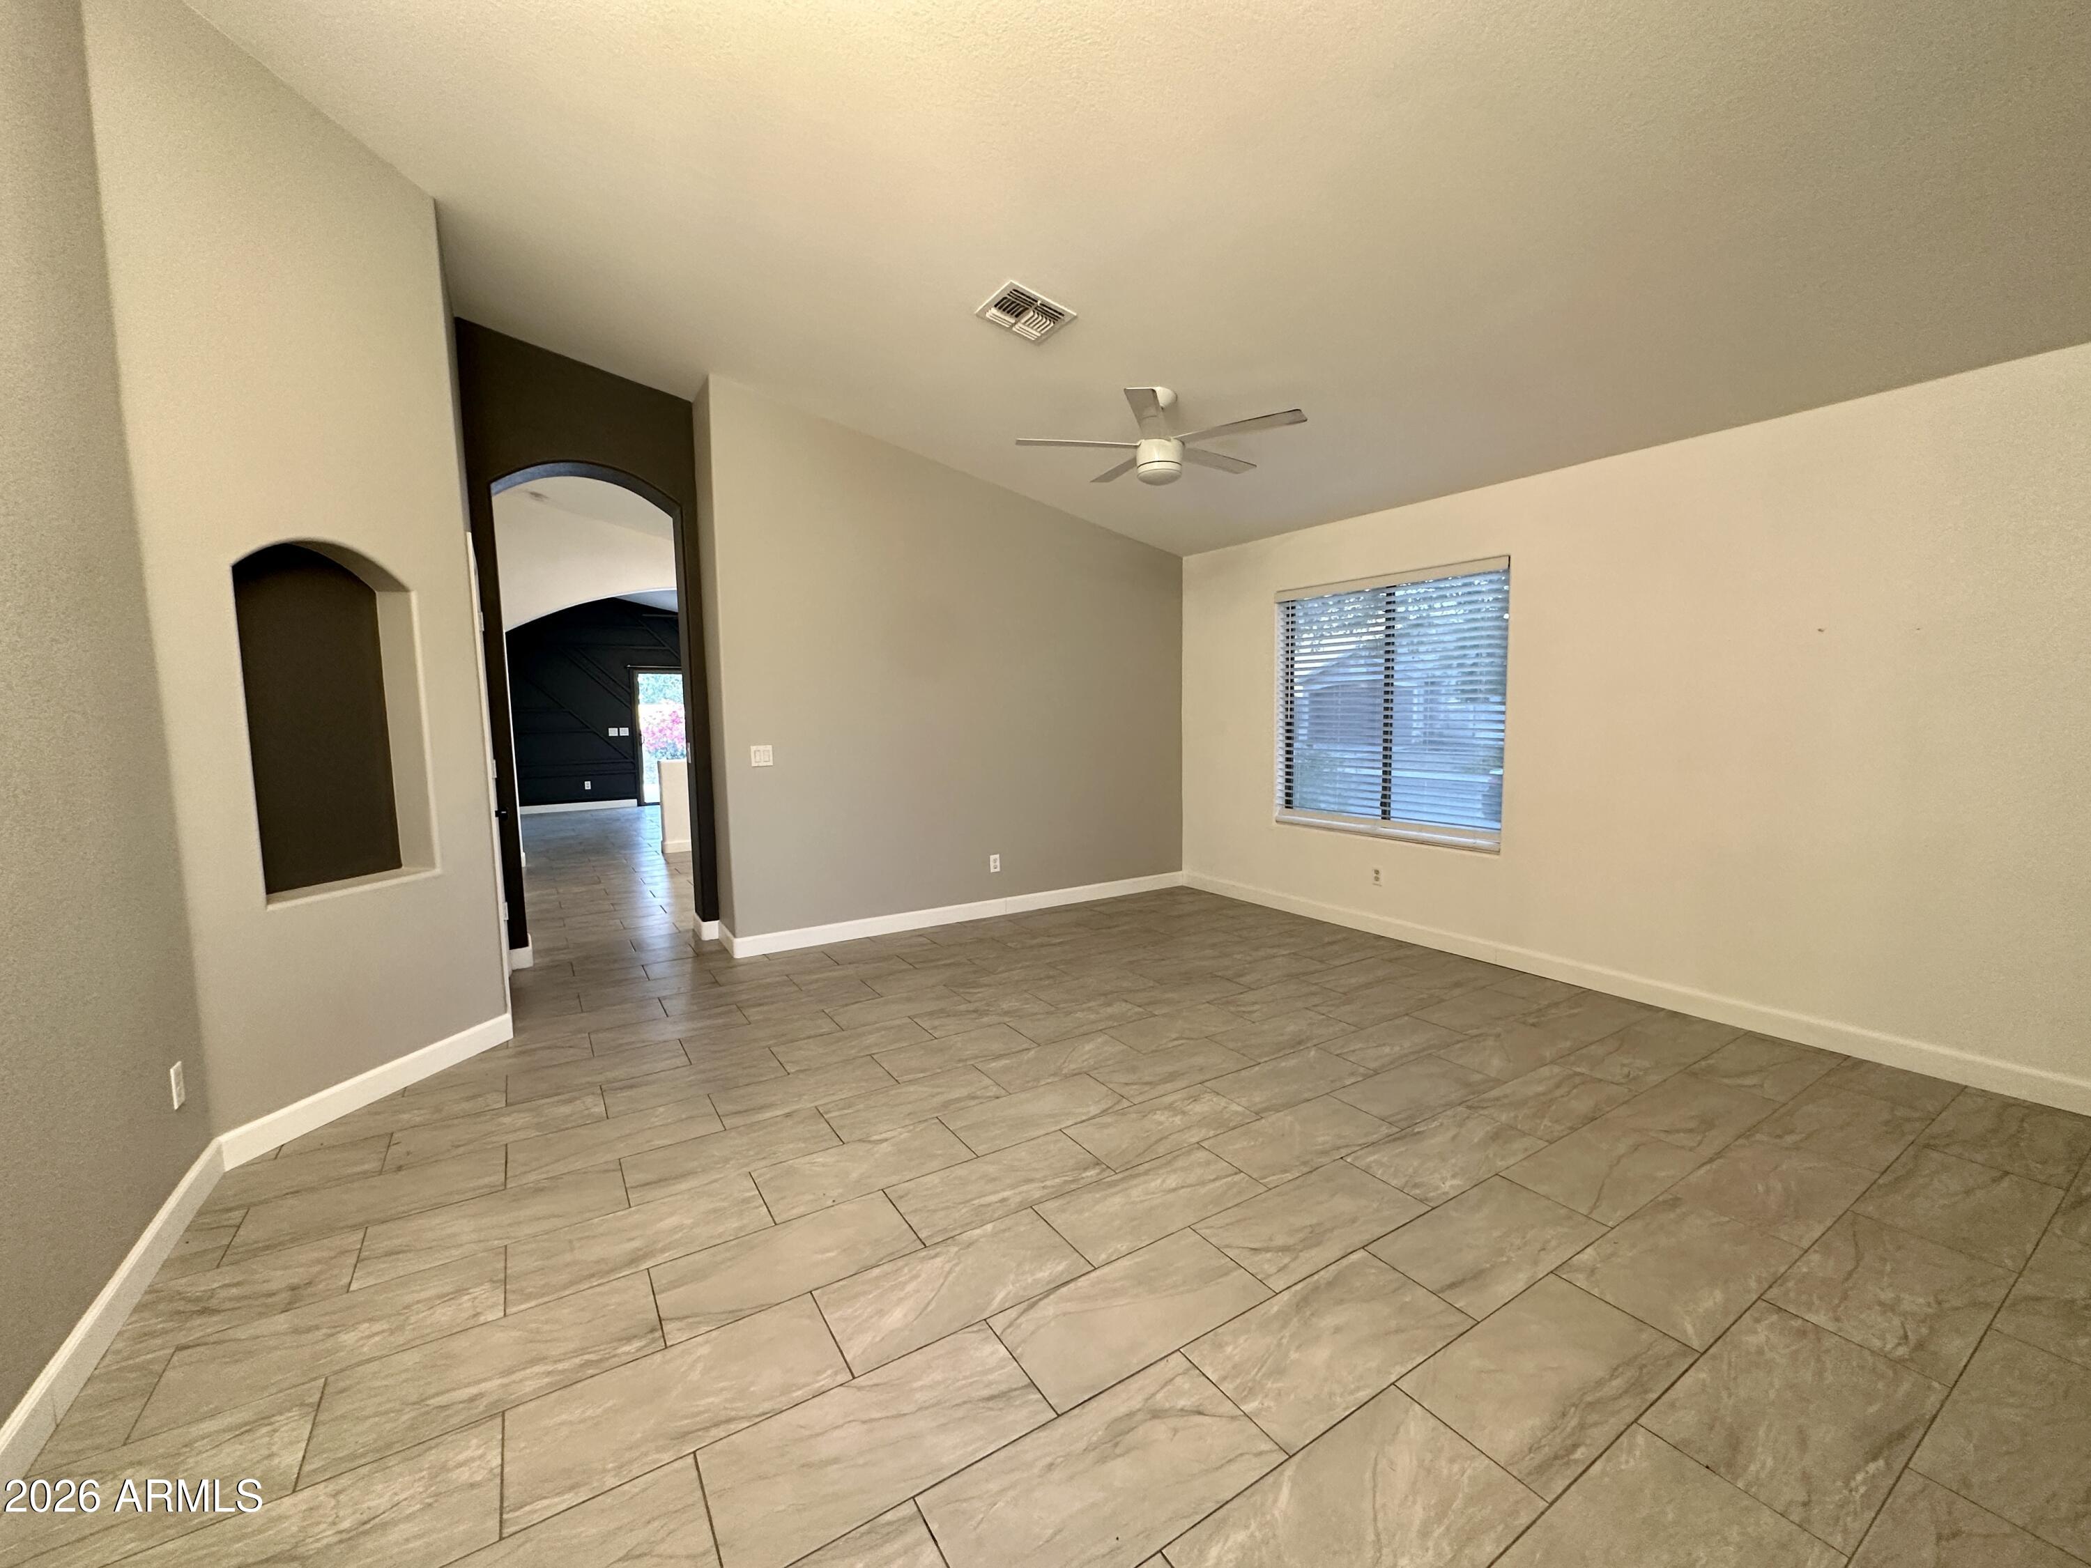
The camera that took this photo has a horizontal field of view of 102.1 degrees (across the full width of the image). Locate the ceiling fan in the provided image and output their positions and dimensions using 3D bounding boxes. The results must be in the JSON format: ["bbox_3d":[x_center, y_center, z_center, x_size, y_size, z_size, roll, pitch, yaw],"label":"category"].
[{"bbox_3d":[0.529,-1.589,3.886,1.290,0.410,1.290,-4,6,-32],"label":"ceiling fan"}]

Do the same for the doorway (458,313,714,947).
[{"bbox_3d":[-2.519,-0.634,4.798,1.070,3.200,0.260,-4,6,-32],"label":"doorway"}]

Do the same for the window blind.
[{"bbox_3d":[1.944,-0.473,4.919,0.065,1.440,1.510,-4,6,-32],"label":"window blind"}]

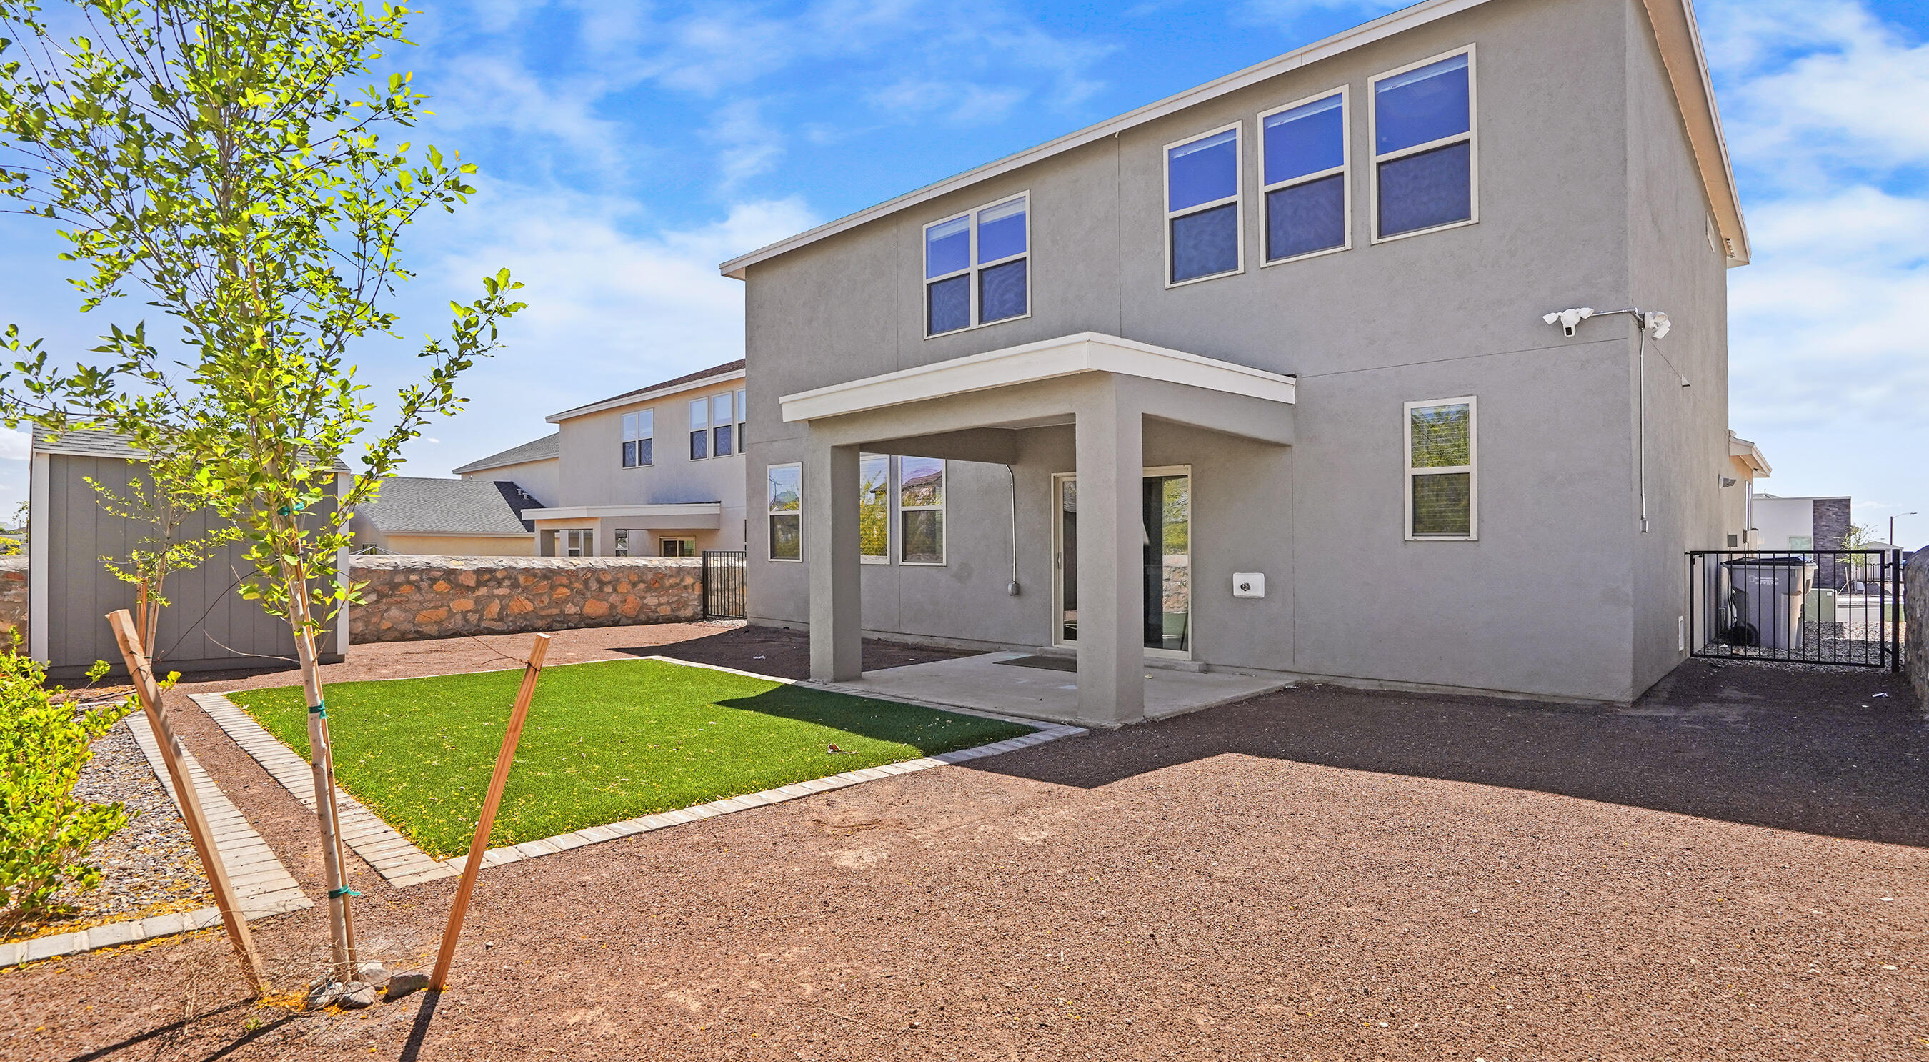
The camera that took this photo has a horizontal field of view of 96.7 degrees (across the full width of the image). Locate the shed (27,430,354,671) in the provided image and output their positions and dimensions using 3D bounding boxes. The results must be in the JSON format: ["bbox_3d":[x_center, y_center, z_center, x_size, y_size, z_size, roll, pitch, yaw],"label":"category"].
[{"bbox_3d":[-8.800,0.116,9.799,2.450,2.600,2.600,1,-1,-45],"label":"shed"}]

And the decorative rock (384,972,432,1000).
[{"bbox_3d":[-1.535,1.238,2.358,0.120,0.055,0.070,1,-1,-40],"label":"decorative rock"}]

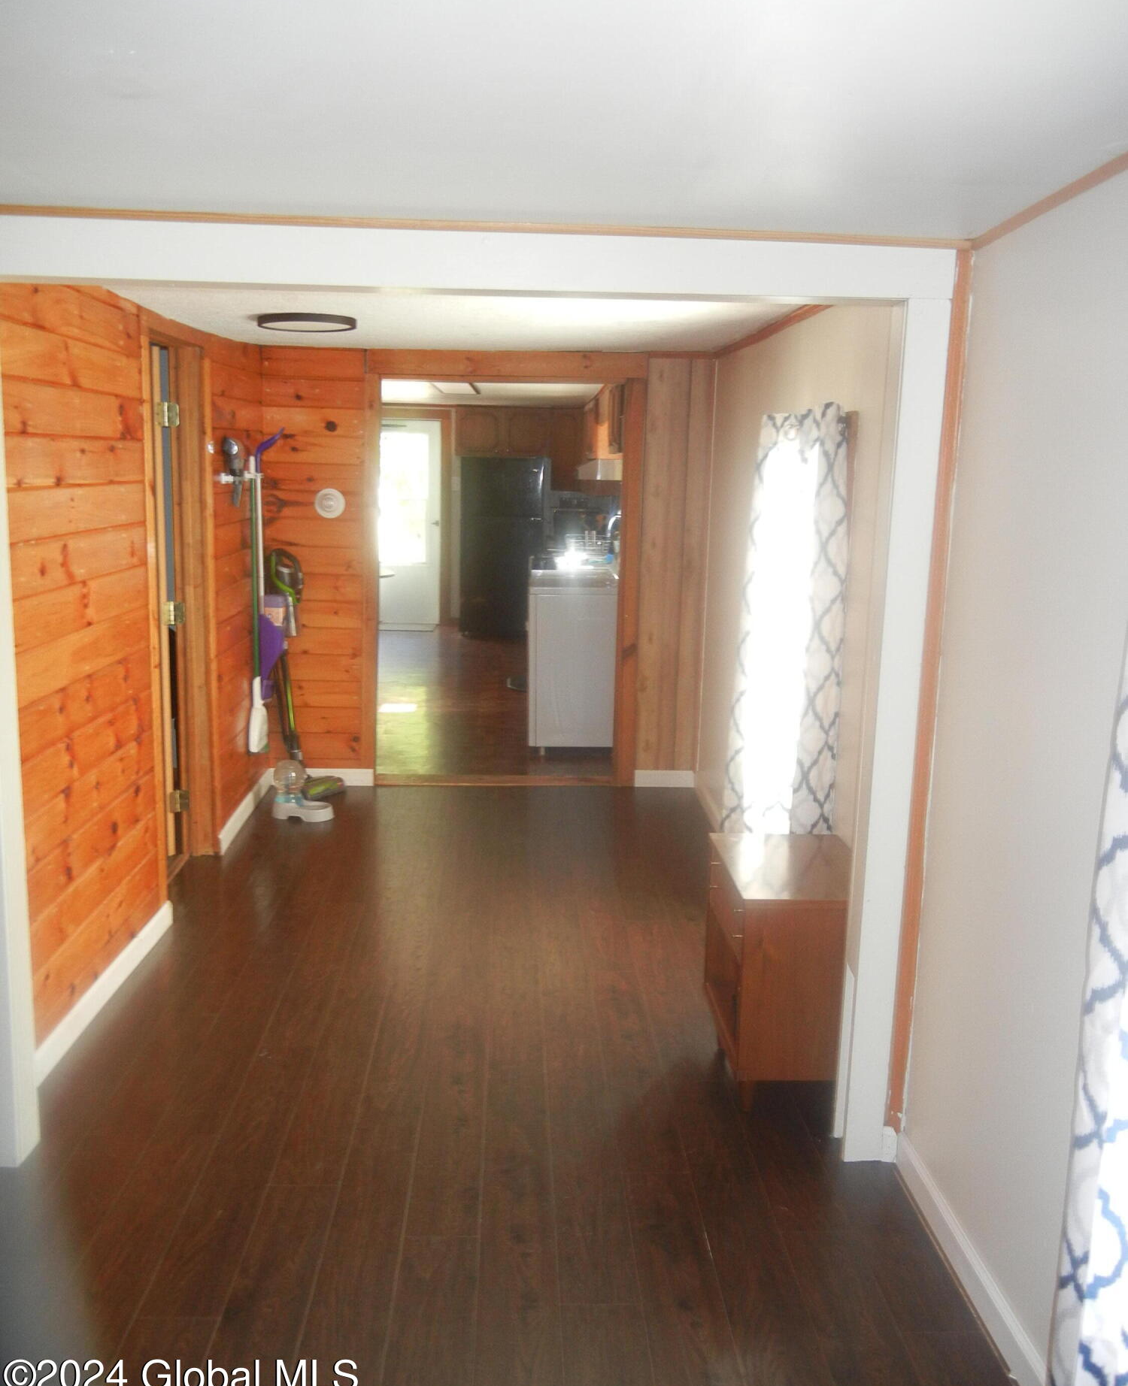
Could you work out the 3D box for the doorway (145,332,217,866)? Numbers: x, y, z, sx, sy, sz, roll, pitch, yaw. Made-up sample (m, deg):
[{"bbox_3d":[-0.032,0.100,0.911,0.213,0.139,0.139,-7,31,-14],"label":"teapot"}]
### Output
[{"bbox_3d":[-1.395,-0.262,4.674,0.126,1.991,0.774,1,10,-3],"label":"doorway"}]

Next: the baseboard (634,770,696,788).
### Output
[{"bbox_3d":[0.505,0.433,6.510,0.308,0.085,0.018,1,10,-3],"label":"baseboard"}]

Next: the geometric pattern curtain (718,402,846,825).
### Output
[{"bbox_3d":[0.720,-0.072,4.440,0.087,1.714,1.406,1,10,-3],"label":"geometric pattern curtain"}]

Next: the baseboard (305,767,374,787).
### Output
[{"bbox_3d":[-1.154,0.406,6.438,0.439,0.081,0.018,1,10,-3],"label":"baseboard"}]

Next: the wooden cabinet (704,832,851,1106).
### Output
[{"bbox_3d":[0.605,0.730,3.481,0.368,0.555,0.561,1,10,-3],"label":"wooden cabinet"}]

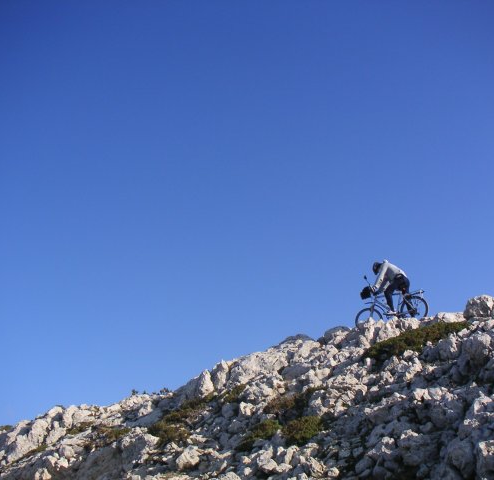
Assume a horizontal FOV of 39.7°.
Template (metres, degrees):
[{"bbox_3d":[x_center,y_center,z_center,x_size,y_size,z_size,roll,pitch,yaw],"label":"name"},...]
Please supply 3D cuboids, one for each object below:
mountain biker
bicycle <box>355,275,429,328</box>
[{"bbox_3d":[3.477,1.167,16.294,1.020,1.330,0.550,-12,-14,13],"label":"mountain biker"},{"bbox_3d":[3.365,1.512,16.289,1.760,1.280,0.620,-17,-15,12],"label":"bicycle"}]

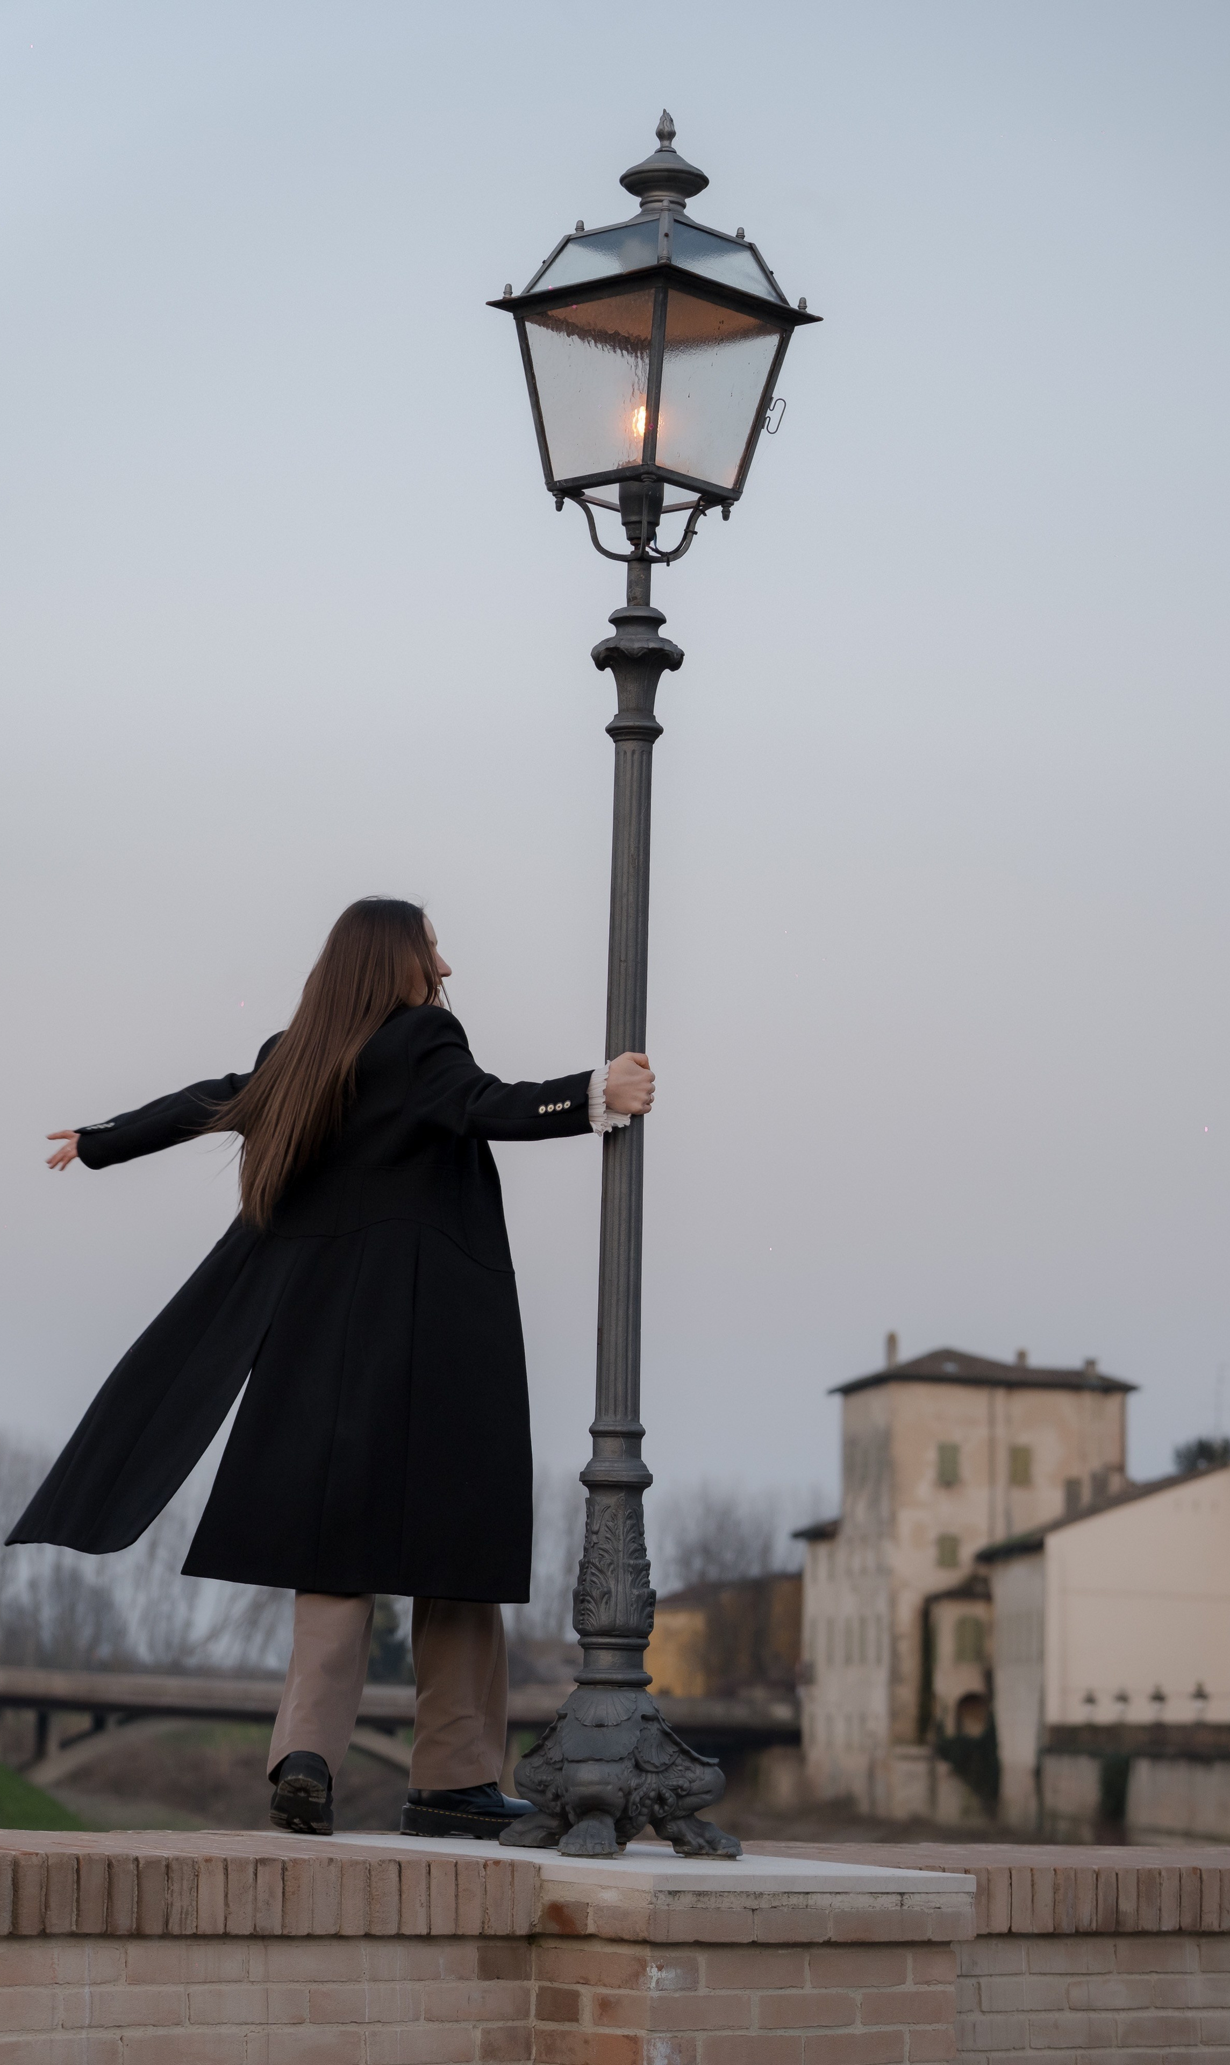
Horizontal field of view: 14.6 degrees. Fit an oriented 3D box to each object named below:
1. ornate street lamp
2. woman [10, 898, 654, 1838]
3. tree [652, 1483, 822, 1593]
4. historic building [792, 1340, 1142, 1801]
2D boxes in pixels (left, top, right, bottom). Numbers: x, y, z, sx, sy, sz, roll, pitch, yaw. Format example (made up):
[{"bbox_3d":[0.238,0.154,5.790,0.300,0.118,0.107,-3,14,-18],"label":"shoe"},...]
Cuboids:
[{"bbox_3d":[0.068,-0.131,8.733,0.450,3.186,0.450,9,-11,-42],"label":"ornate street lamp"},{"bbox_3d":[-0.489,0.596,8.744,1.120,1.701,0.570,0,-8,8],"label":"woman"},{"bbox_3d":[7.159,31.945,275.892,10.000,12.215,10.000,2,-8,0],"label":"tree"},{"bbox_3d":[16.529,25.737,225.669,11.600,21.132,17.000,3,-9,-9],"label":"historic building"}]

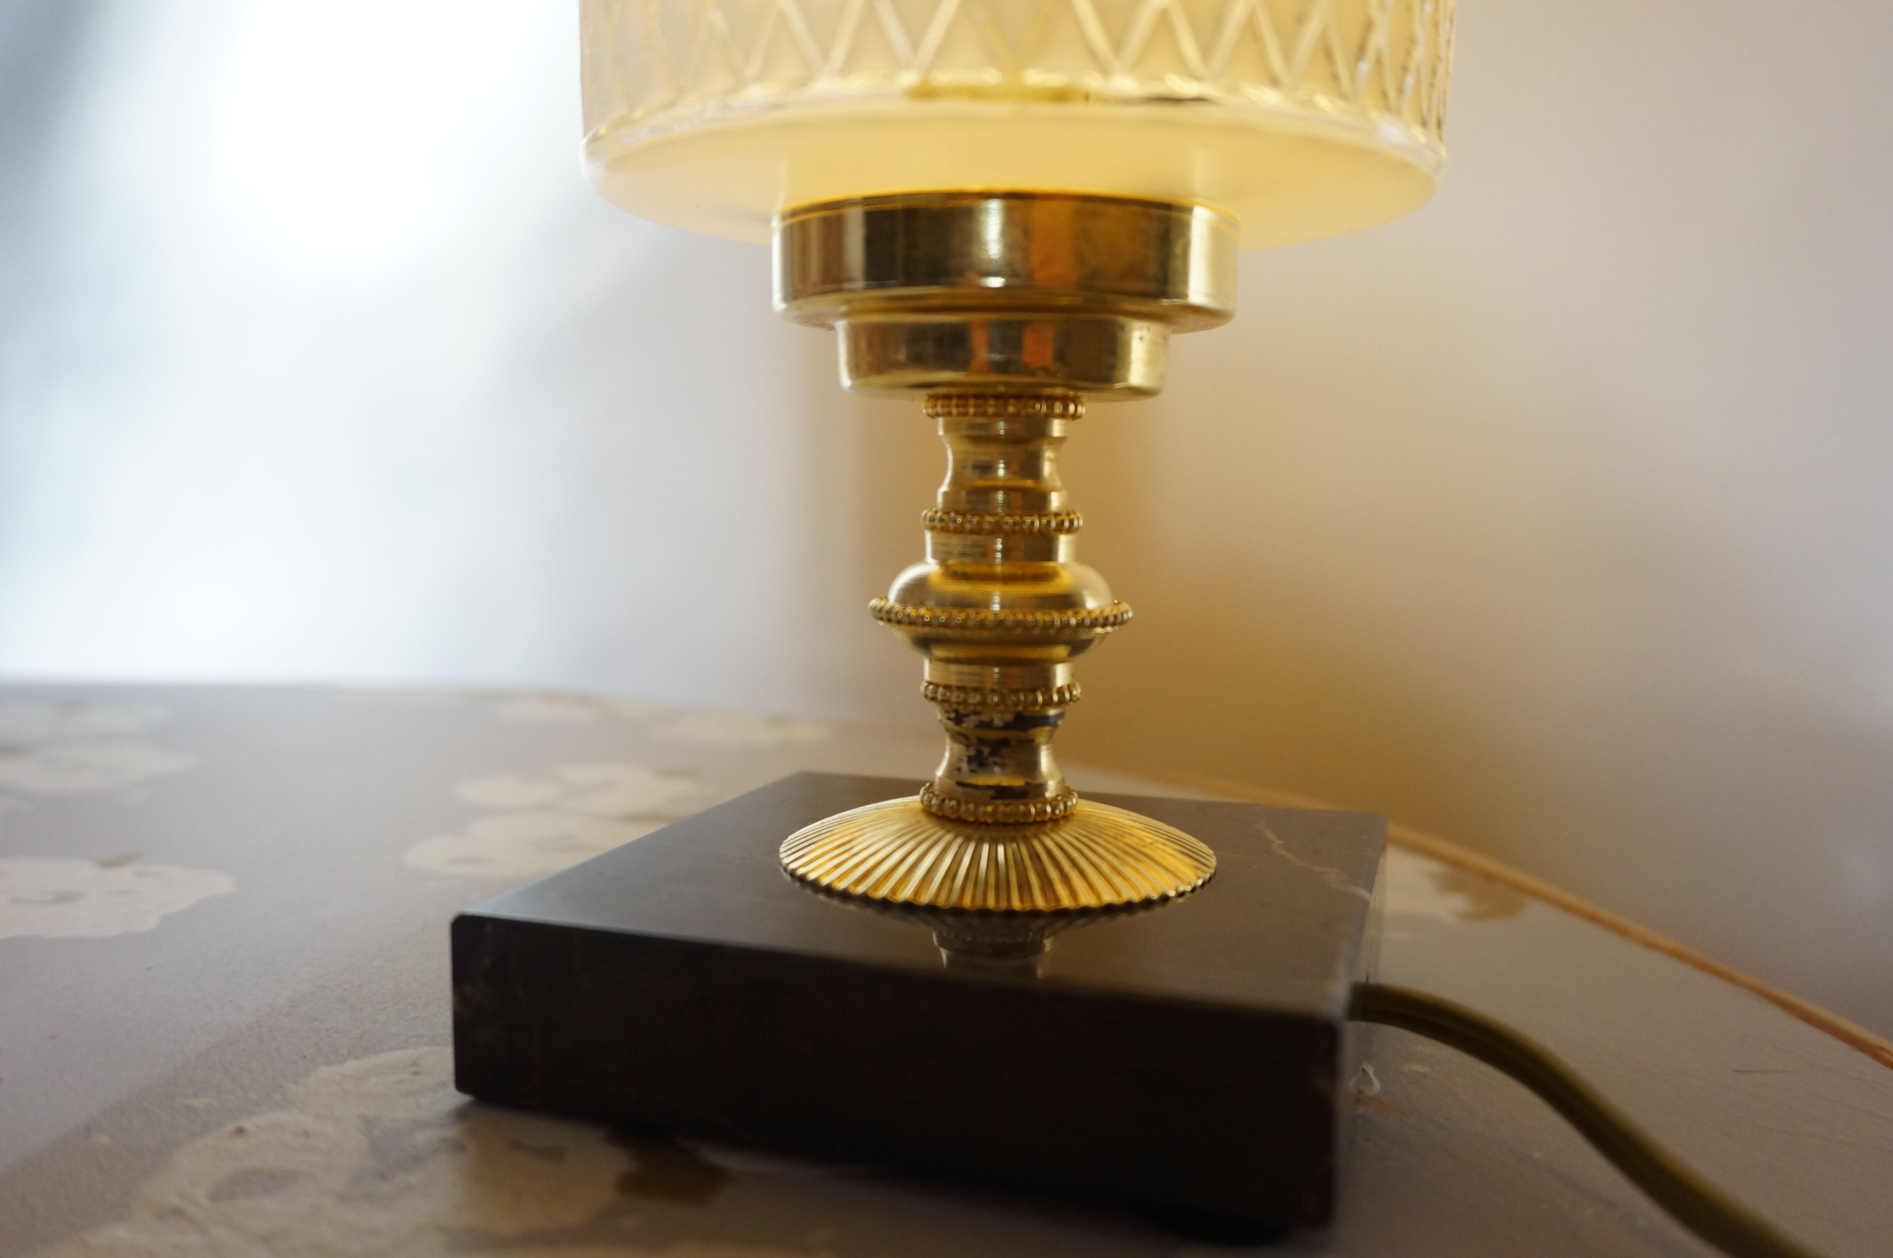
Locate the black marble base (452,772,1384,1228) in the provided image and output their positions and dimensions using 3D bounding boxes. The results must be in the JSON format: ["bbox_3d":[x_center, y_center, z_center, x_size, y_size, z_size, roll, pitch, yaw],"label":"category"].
[{"bbox_3d":[0.006,0.043,0.212,0.105,0.022,0.103,2,5,19],"label":"black marble base"}]

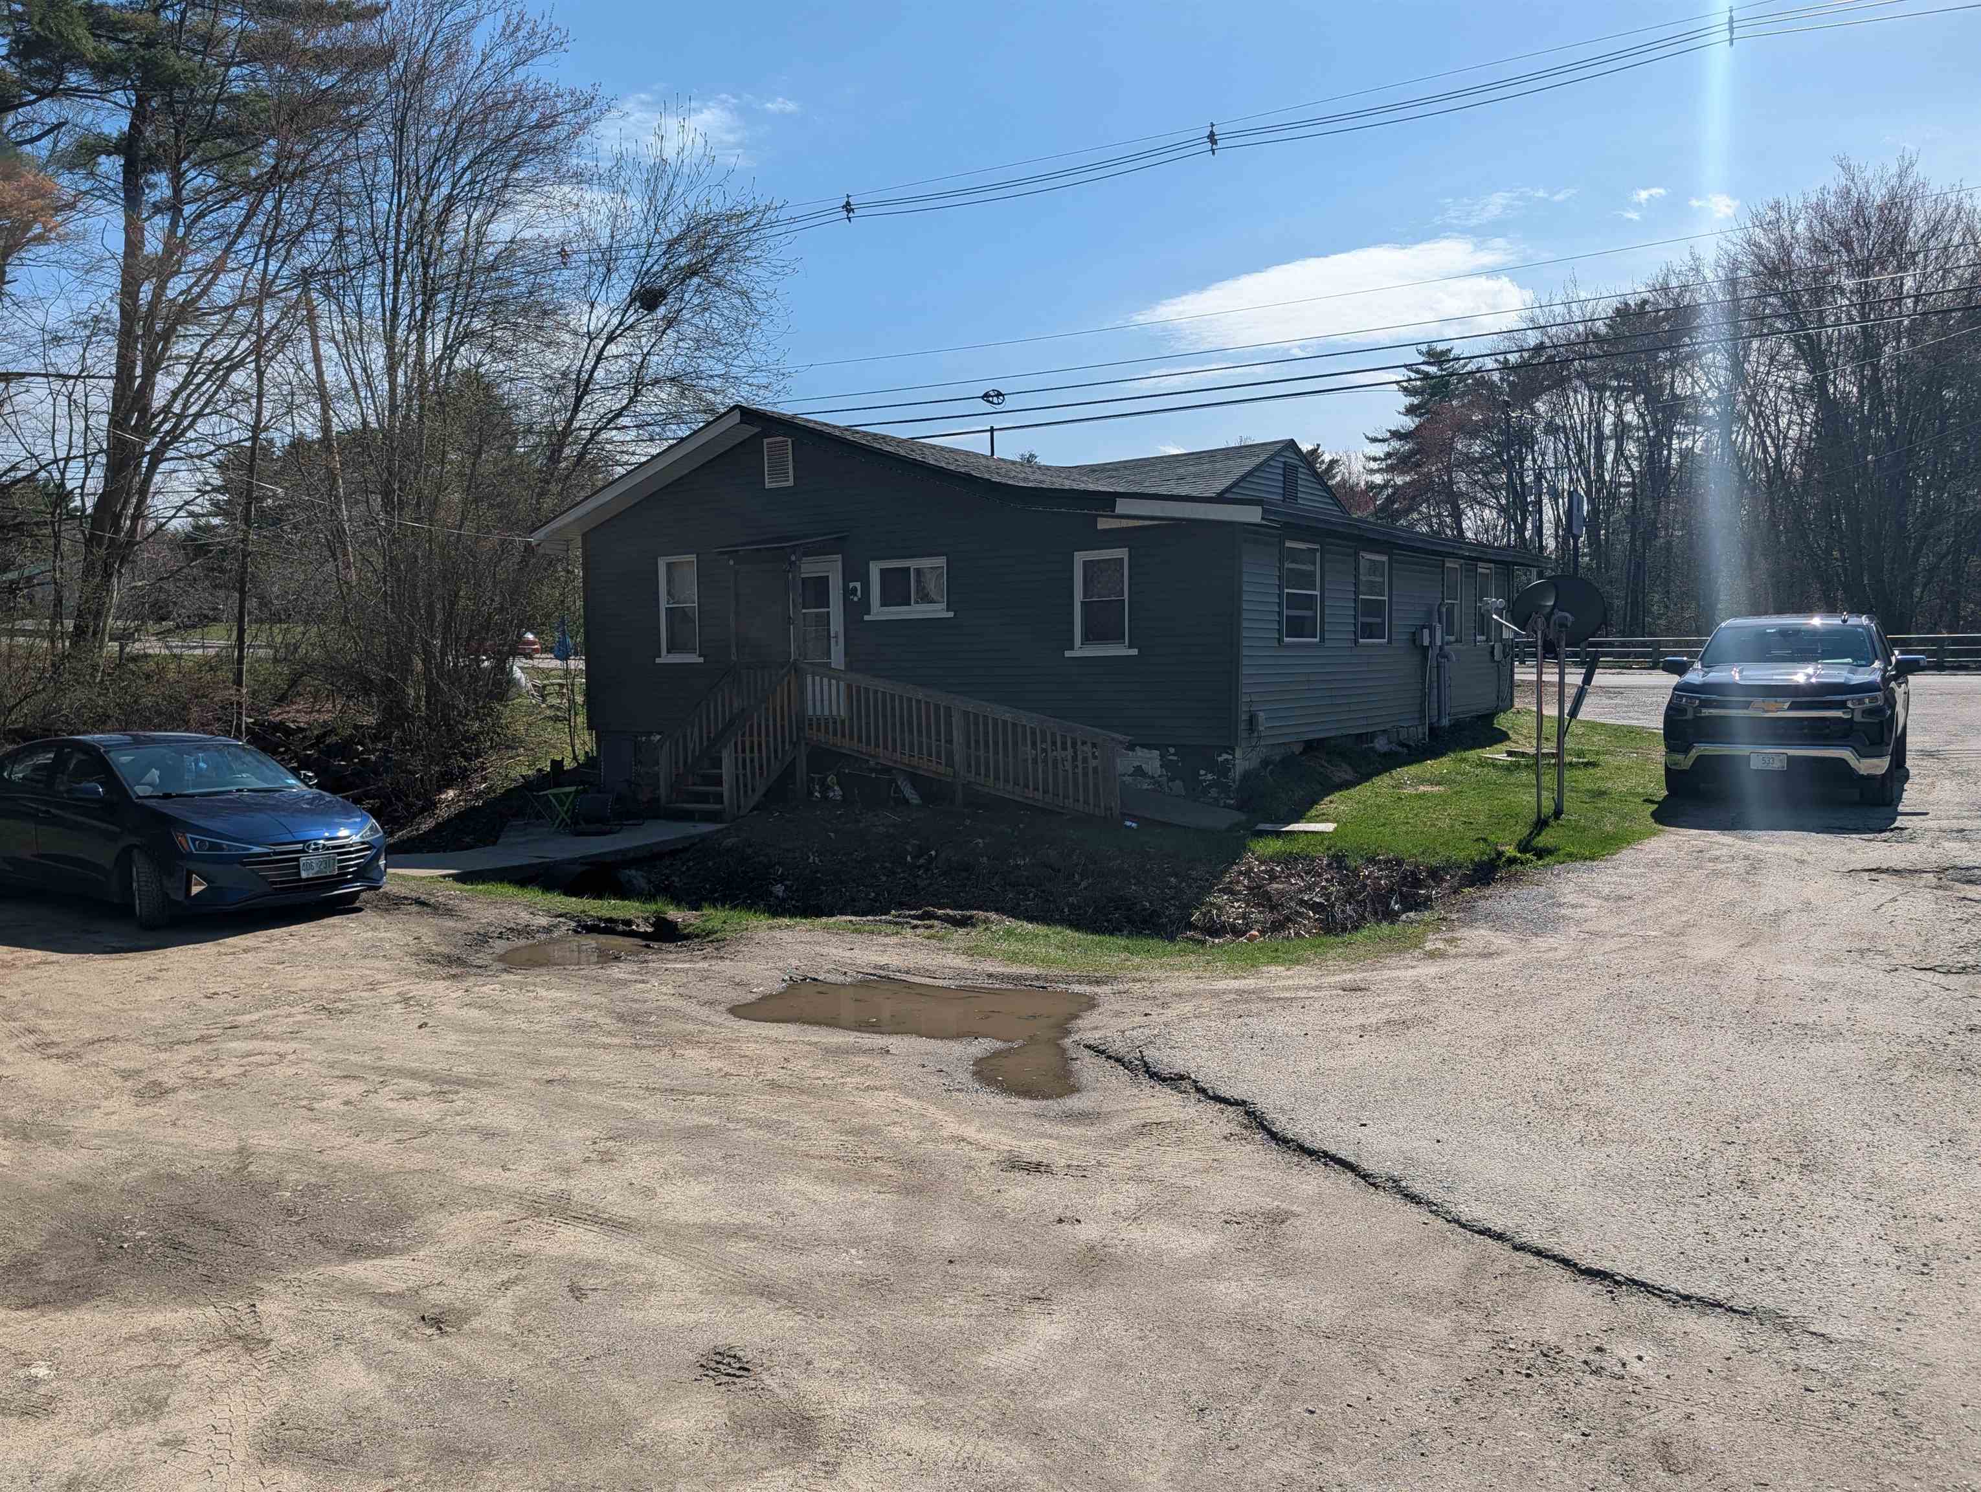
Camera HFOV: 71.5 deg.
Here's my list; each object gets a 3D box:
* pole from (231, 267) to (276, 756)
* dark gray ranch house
[{"bbox_3d":[-12.305,-4.050,23.000,0.250,8.100,0.250,3,4,0],"label":"pole"},{"bbox_3d":[1.407,-2.307,22.477,11.900,5.100,12.100,2,4,35],"label":"dark gray ranch house"}]

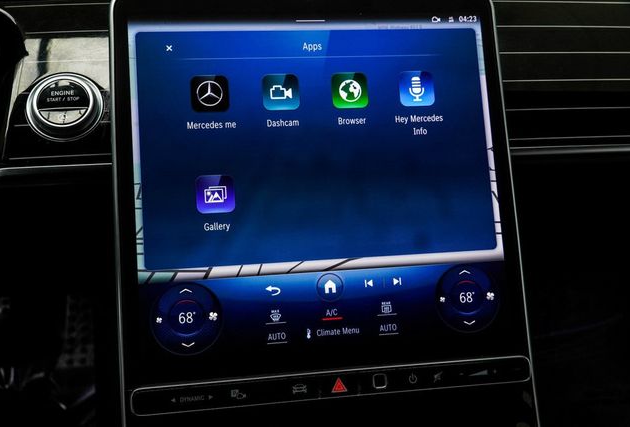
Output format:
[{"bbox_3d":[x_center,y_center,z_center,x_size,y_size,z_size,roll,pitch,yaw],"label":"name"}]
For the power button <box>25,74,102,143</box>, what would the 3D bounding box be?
[{"bbox_3d":[-0.154,-0.067,0.372,0.045,0.045,0.013,-5,-11,-15],"label":"power button"}]

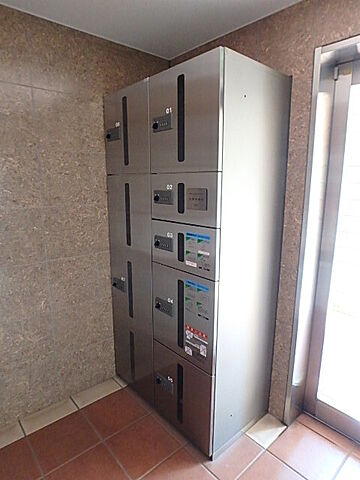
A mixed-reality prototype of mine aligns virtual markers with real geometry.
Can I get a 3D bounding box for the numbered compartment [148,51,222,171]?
[{"bbox_3d":[0.174,-0.555,1.429,0.460,0.449,0.436,-10,15,-41],"label":"numbered compartment"}]

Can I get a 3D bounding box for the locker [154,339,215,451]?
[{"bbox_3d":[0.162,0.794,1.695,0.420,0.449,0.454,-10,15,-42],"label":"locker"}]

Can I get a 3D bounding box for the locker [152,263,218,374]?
[{"bbox_3d":[0.172,0.344,1.609,0.460,0.460,0.436,-10,15,-41],"label":"locker"}]

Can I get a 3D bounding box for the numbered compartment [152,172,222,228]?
[{"bbox_3d":[0.165,-0.220,1.495,0.420,0.232,0.454,-10,15,-42],"label":"numbered compartment"}]

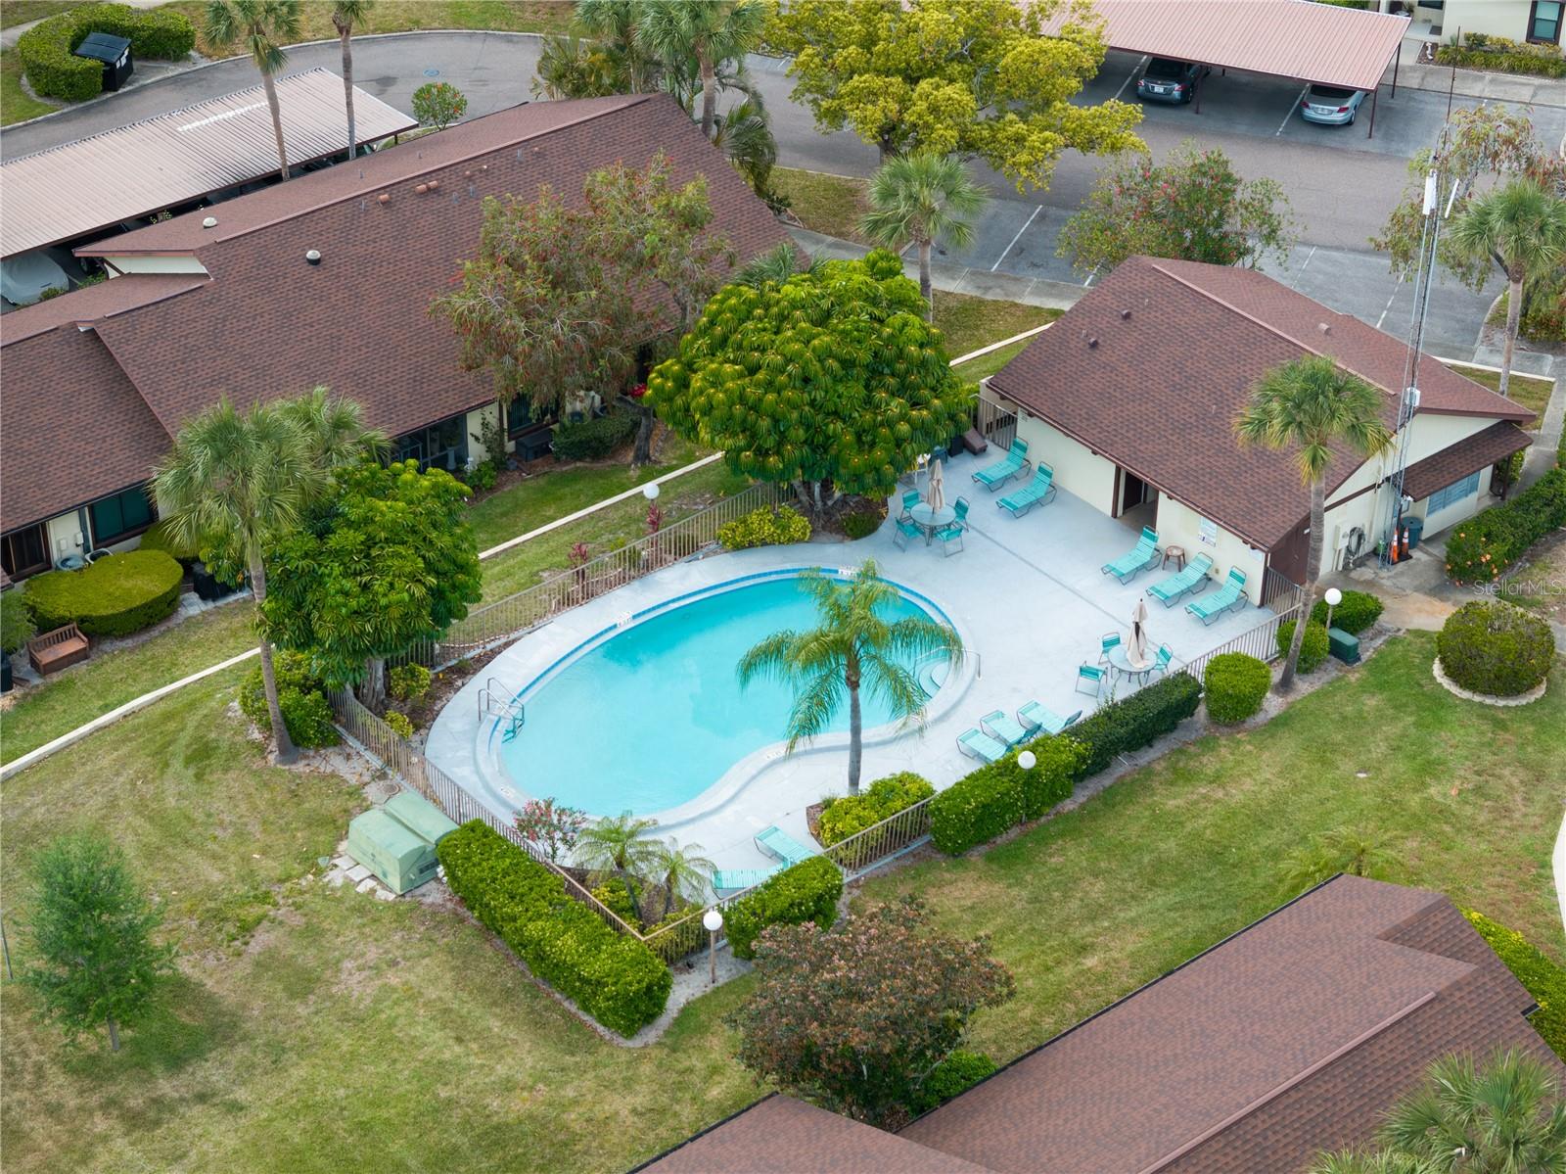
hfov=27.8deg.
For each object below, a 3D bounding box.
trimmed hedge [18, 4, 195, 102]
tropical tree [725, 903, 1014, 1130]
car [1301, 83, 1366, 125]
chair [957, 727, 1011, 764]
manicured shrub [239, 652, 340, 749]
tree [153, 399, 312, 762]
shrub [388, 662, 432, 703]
[{"bbox_3d":[-24.646,-19.207,113.607,5.000,1.350,5.300,12,36,17],"label":"trimmed hedge"},{"bbox_3d":[1.774,9.054,64.405,5.750,4.400,5.000,1,34,0],"label":"tropical tree"},{"bbox_3d":[18.466,-16.728,104.872,1.820,1.450,4.750,11,36,16],"label":"car"},{"bbox_3d":[4.920,3.758,75.036,0.640,0.850,1.660,-28,43,-34],"label":"chair"},{"bbox_3d":[-11.802,2.589,76.053,2.350,1.650,2.100,0,34,0],"label":"manicured shrub"},{"bbox_3d":[-12.351,0.036,72.774,3.600,9.550,3.600,0,34,0],"label":"tree"},{"bbox_3d":[-9.702,2.468,82.084,1.030,0.880,1.000,1,34,2],"label":"shrub"}]

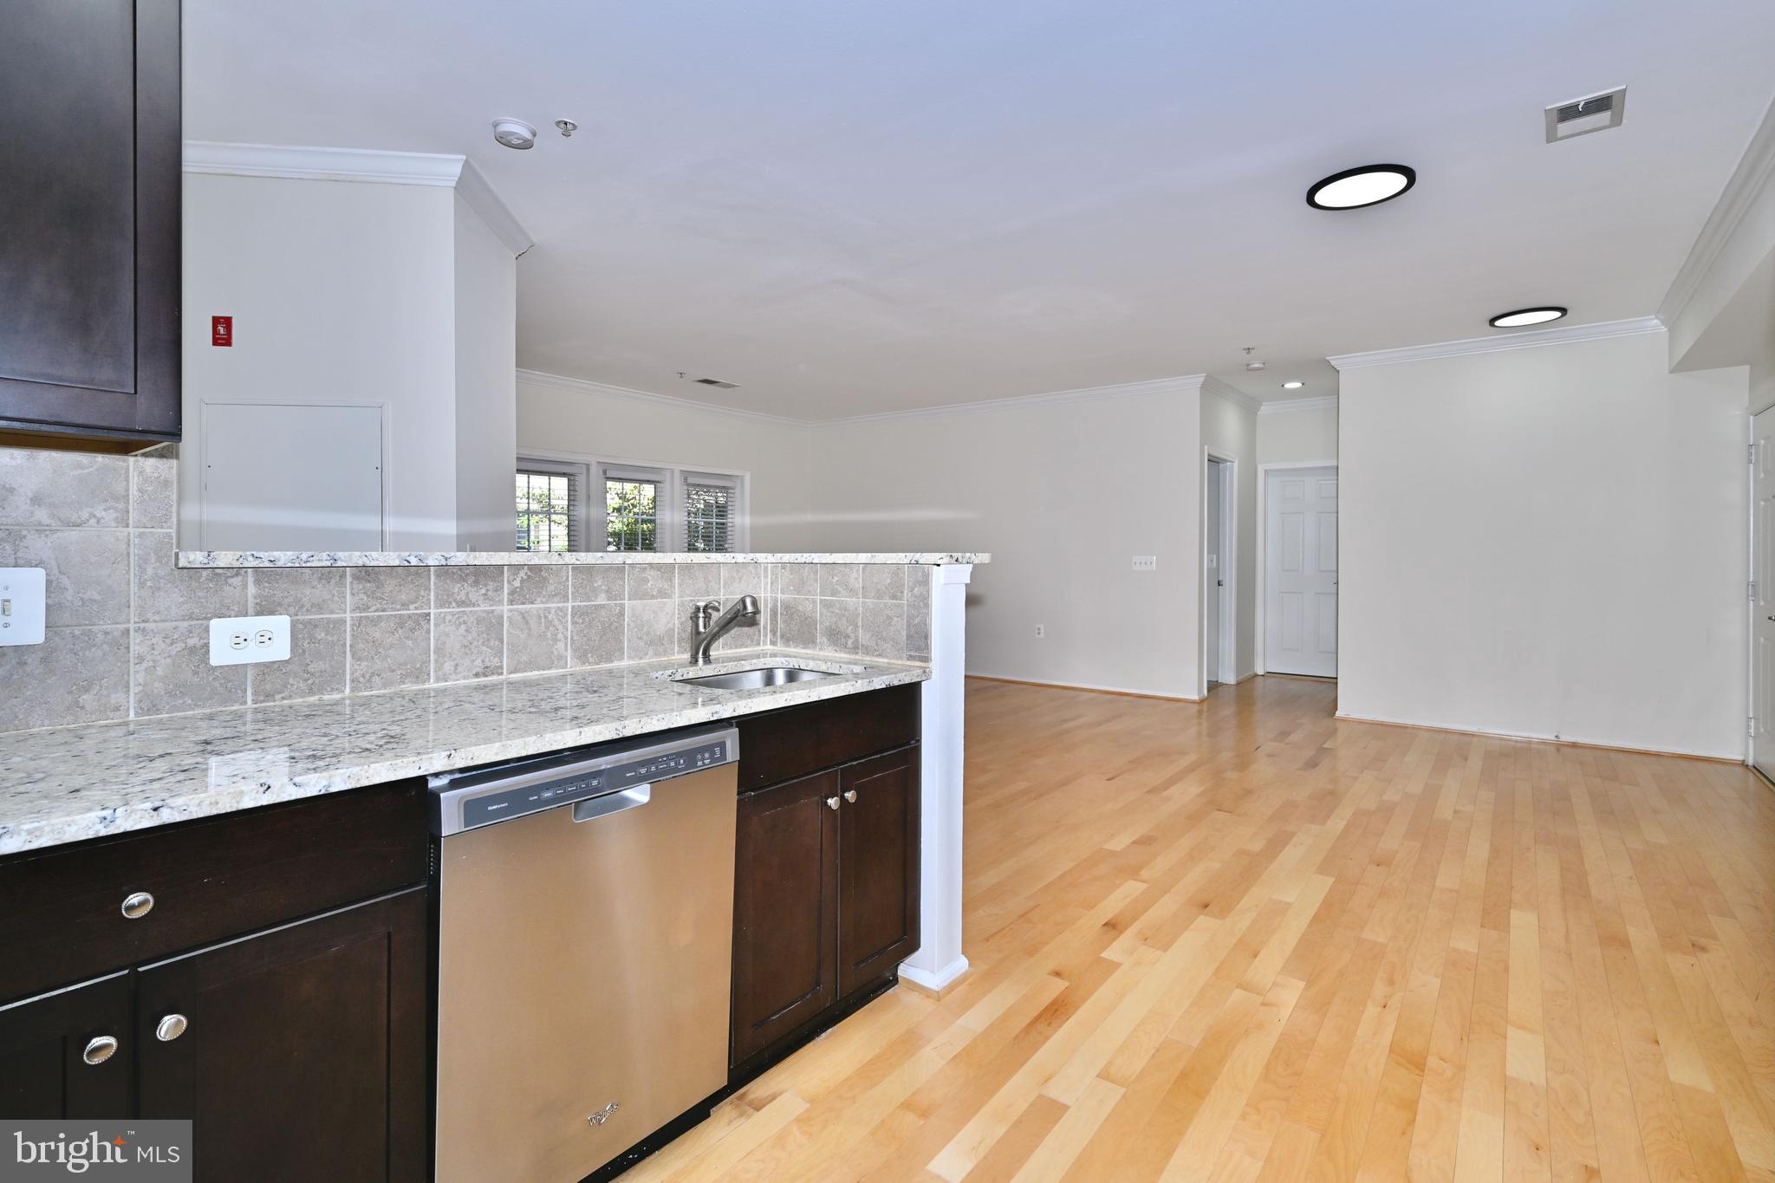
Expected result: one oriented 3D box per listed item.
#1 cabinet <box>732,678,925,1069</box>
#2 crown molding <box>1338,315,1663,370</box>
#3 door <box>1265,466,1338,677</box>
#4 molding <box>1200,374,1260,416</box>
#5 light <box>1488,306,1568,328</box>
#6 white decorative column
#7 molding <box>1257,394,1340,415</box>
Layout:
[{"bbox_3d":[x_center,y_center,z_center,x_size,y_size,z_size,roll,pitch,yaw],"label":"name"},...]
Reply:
[{"bbox_3d":[-0.371,0.699,2.176,0.625,0.875,0.690,2,3,38],"label":"cabinet"},{"bbox_3d":[4.093,-1.694,5.438,1.855,0.097,0.075,2,3,38],"label":"crown molding"},{"bbox_3d":[4.188,-0.196,7.802,0.815,2.070,0.045,2,3,38],"label":"door"},{"bbox_3d":[3.213,-1.773,7.260,0.075,0.095,1.870,2,3,38],"label":"molding"},{"bbox_3d":[3.971,-1.698,4.890,0.380,0.028,0.380,2,3,38],"label":"light"},{"bbox_3d":[0.139,0.530,2.271,0.150,1.200,0.160,2,3,38],"label":"white decorative column"},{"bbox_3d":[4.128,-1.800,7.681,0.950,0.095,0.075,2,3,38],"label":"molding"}]

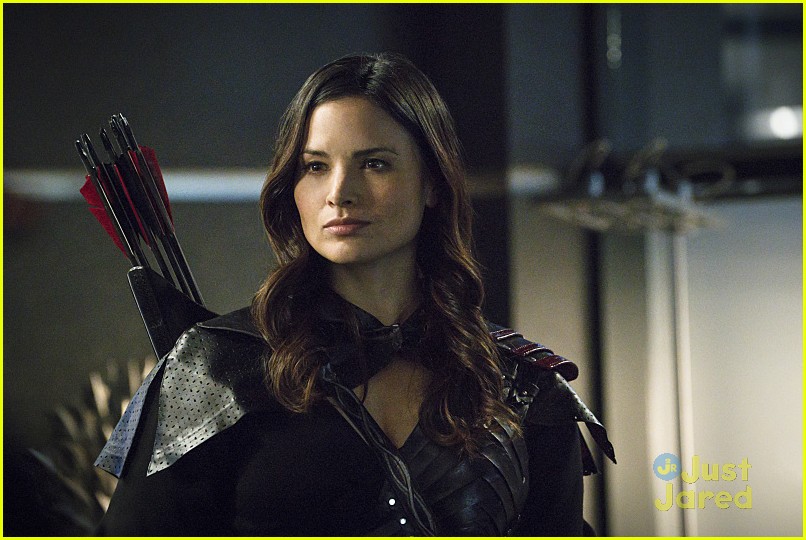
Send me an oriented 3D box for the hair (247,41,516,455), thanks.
[{"bbox_3d":[-0.018,-0.019,4.700,0.265,0.415,0.250,0,0,17],"label":"hair"}]

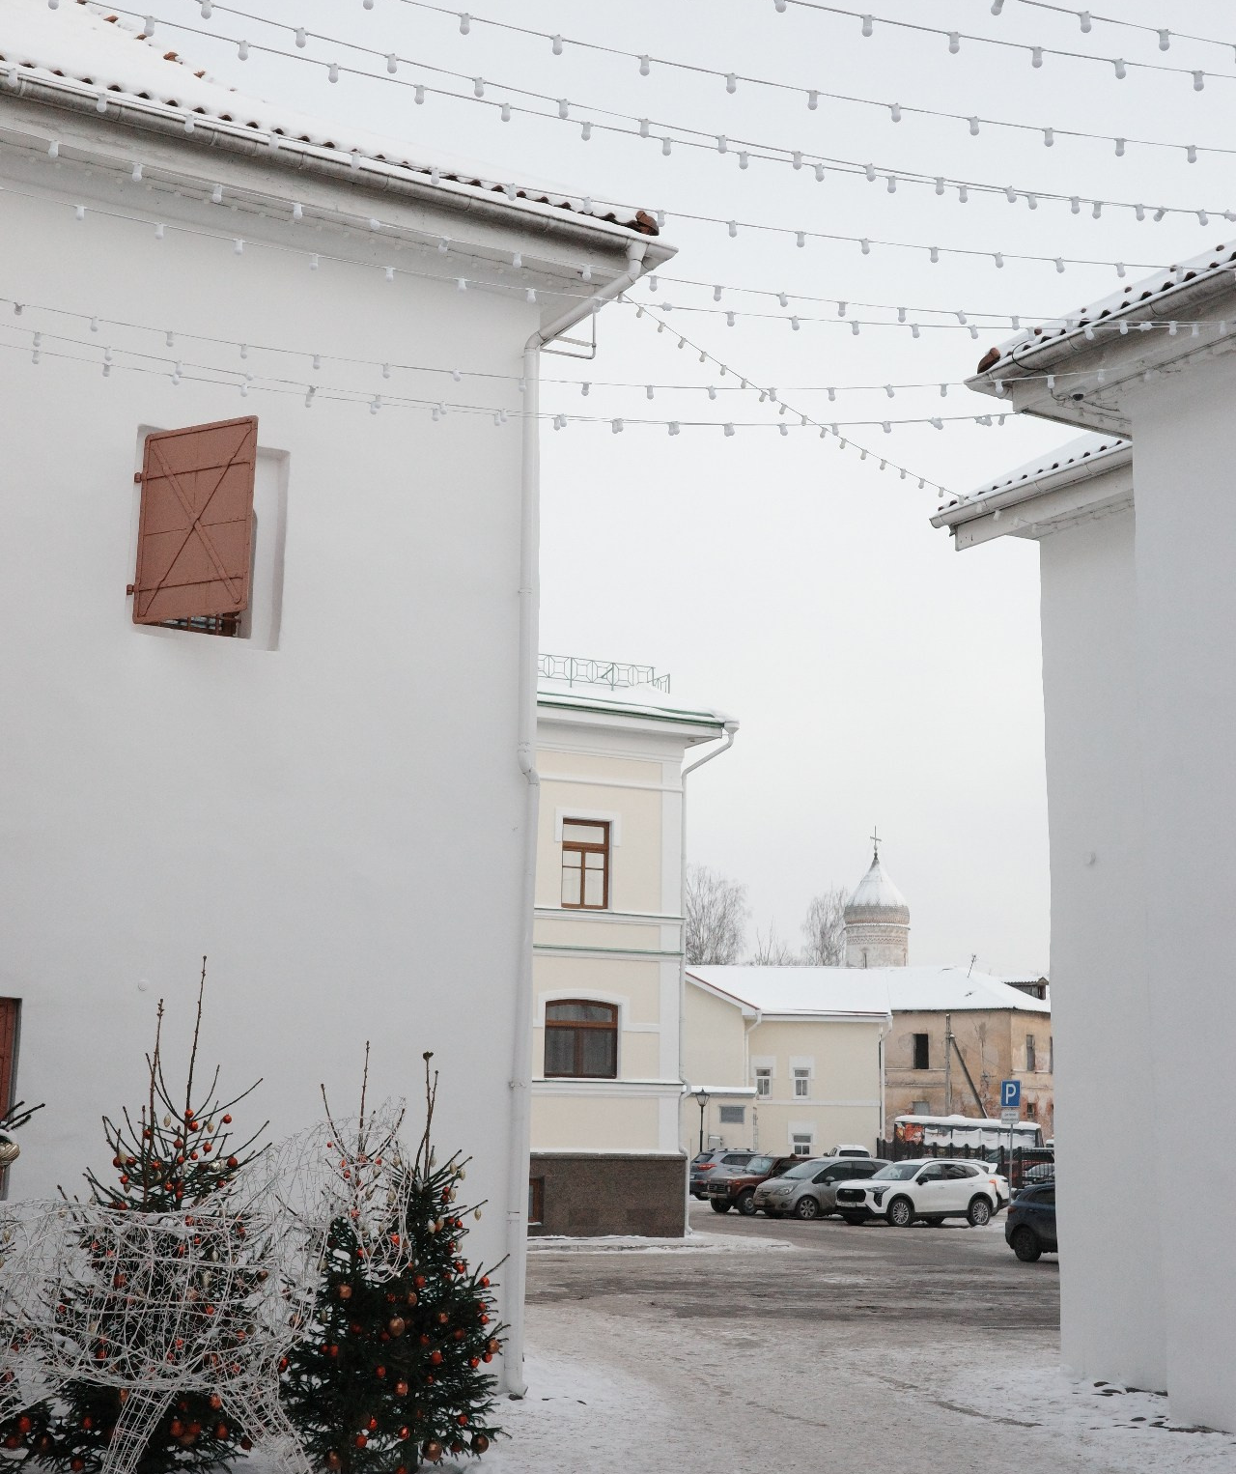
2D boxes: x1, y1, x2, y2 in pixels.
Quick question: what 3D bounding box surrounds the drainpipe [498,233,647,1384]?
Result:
[{"bbox_3d":[-0.322,0.435,14.809,0.600,8.300,0.870,7,-12,-29],"label":"drainpipe"}]

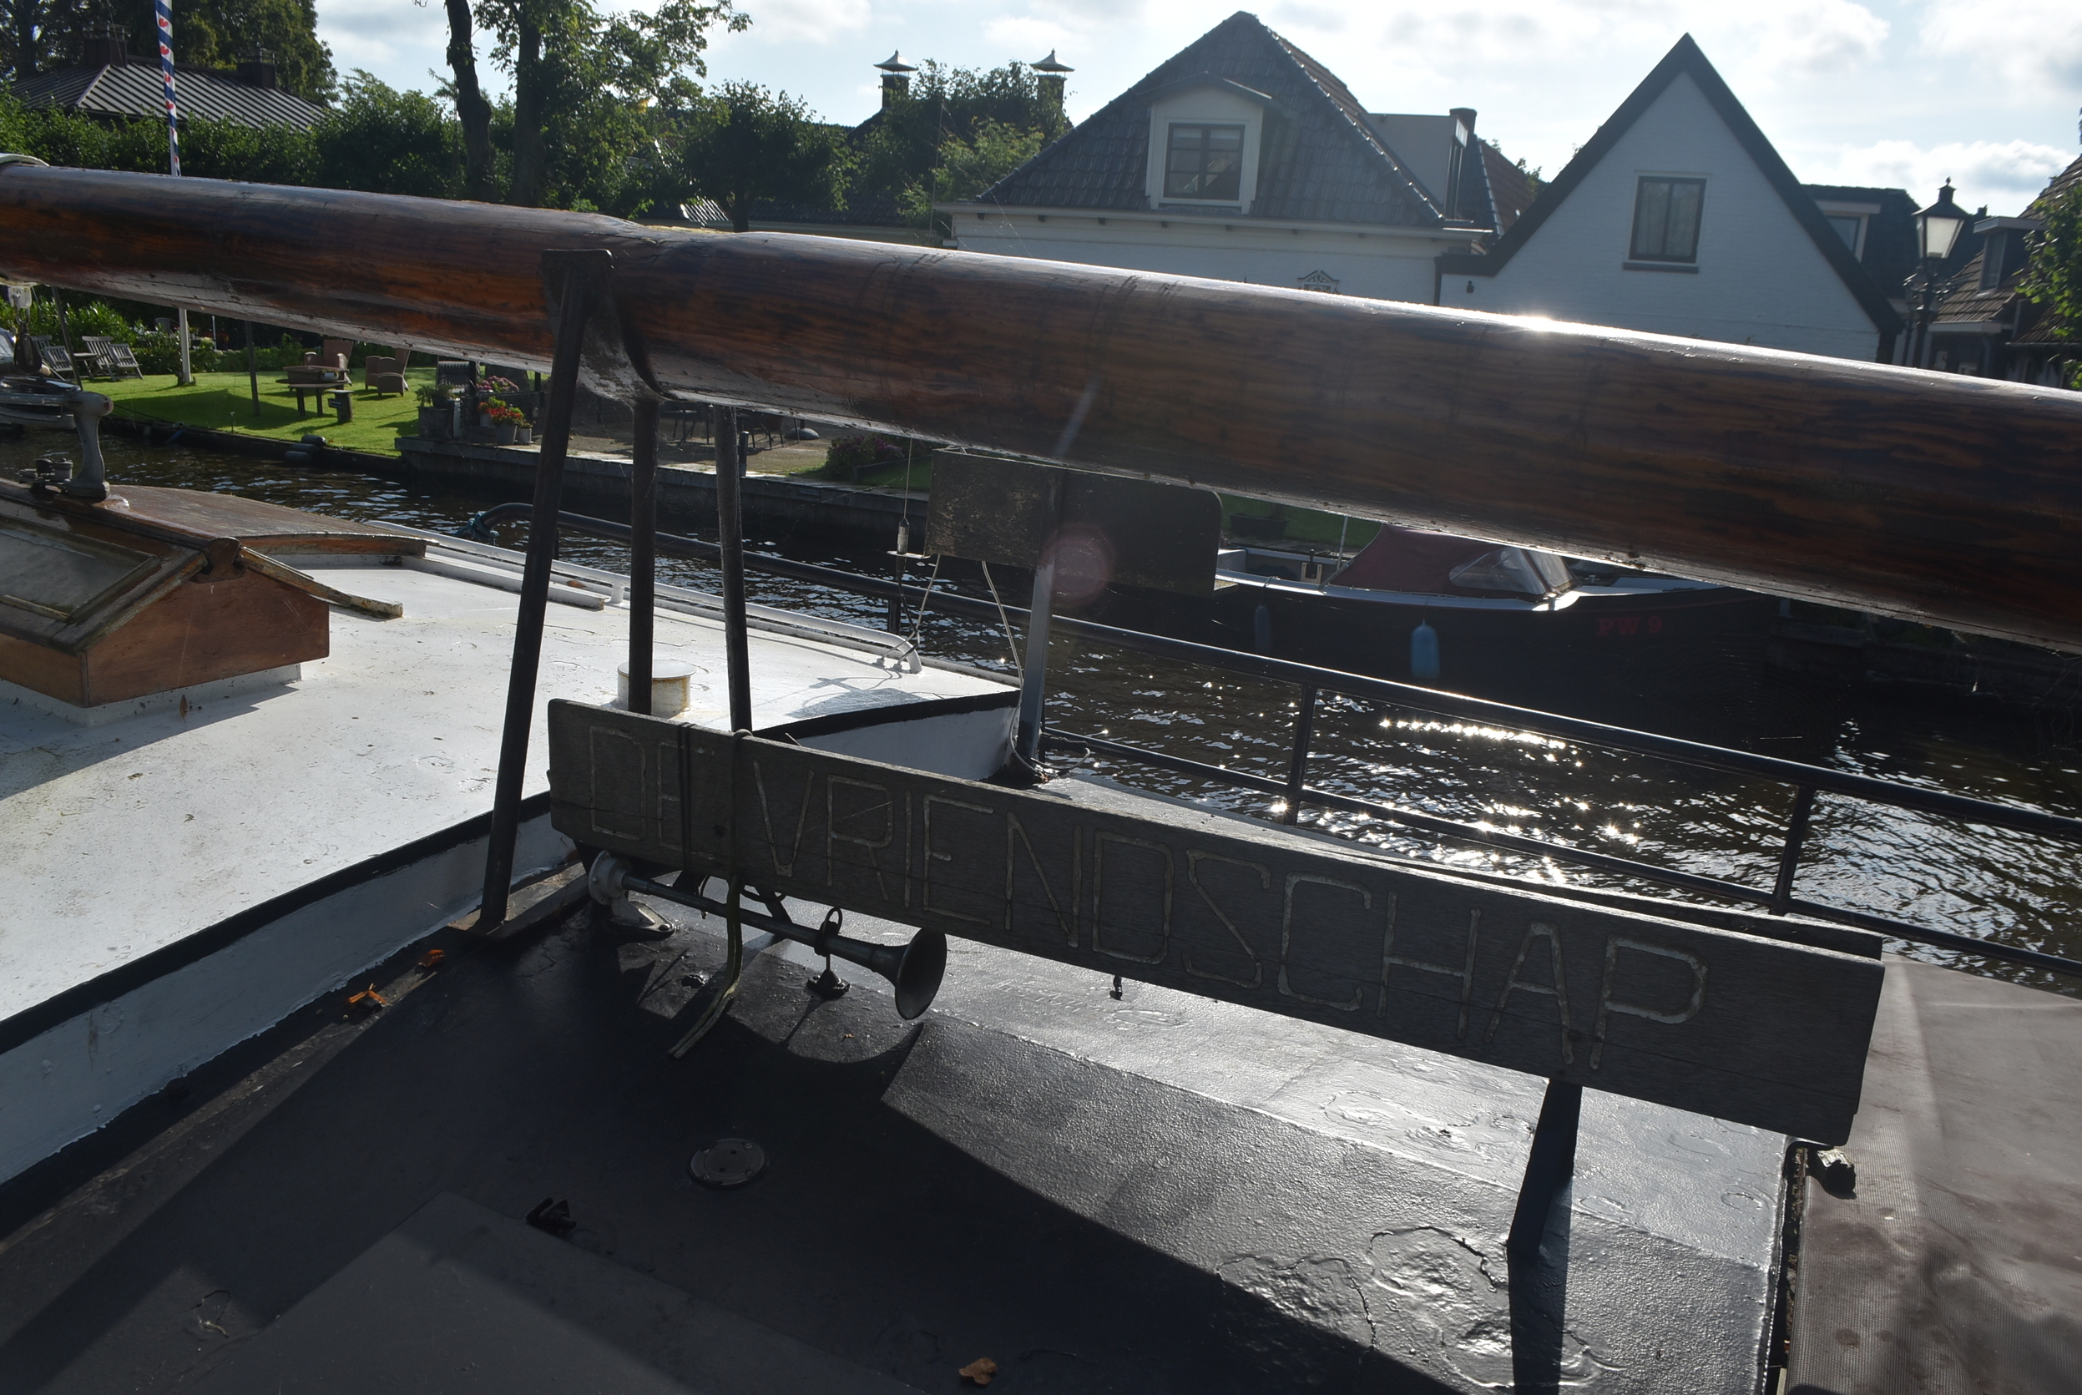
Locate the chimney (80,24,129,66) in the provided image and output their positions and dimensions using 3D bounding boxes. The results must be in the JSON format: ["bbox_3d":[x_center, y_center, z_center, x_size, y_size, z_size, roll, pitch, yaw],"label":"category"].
[{"bbox_3d":[-22.737,-15.837,38.000,0.900,1.050,0.600,9,15,19],"label":"chimney"}]

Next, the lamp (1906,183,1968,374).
[{"bbox_3d":[9.255,-3.382,16.688,0.600,4.030,0.600,8,15,18],"label":"lamp"}]

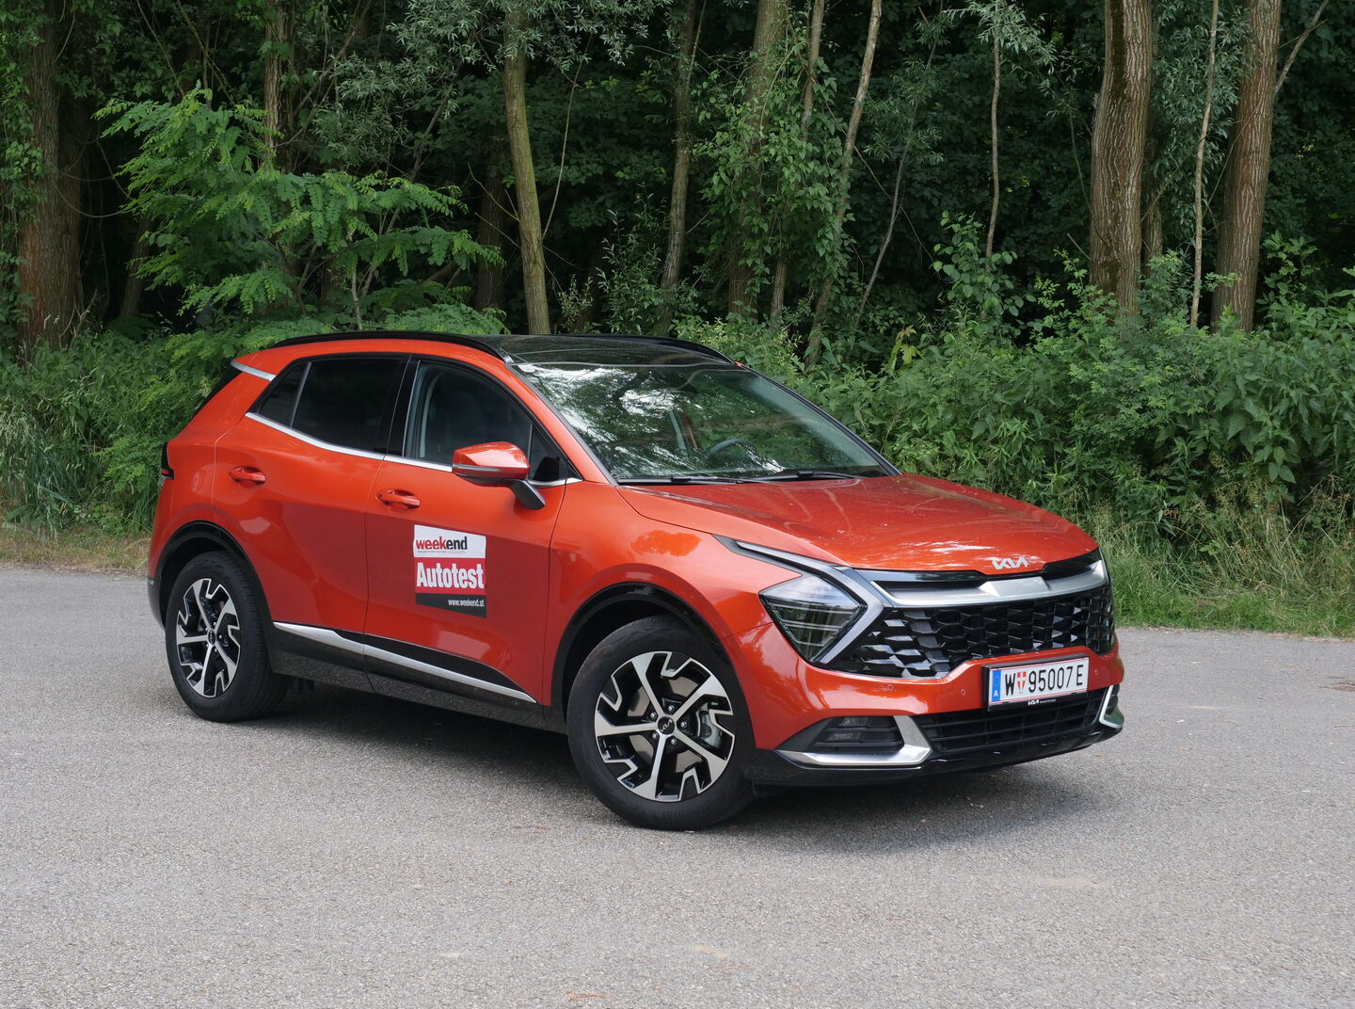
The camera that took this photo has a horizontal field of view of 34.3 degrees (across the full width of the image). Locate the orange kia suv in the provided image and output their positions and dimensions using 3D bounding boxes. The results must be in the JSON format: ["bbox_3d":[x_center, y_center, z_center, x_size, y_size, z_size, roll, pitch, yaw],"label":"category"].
[{"bbox_3d":[-0.352,0.142,8.686,1.880,1.650,4.515,-2,5,-44],"label":"orange kia suv"}]

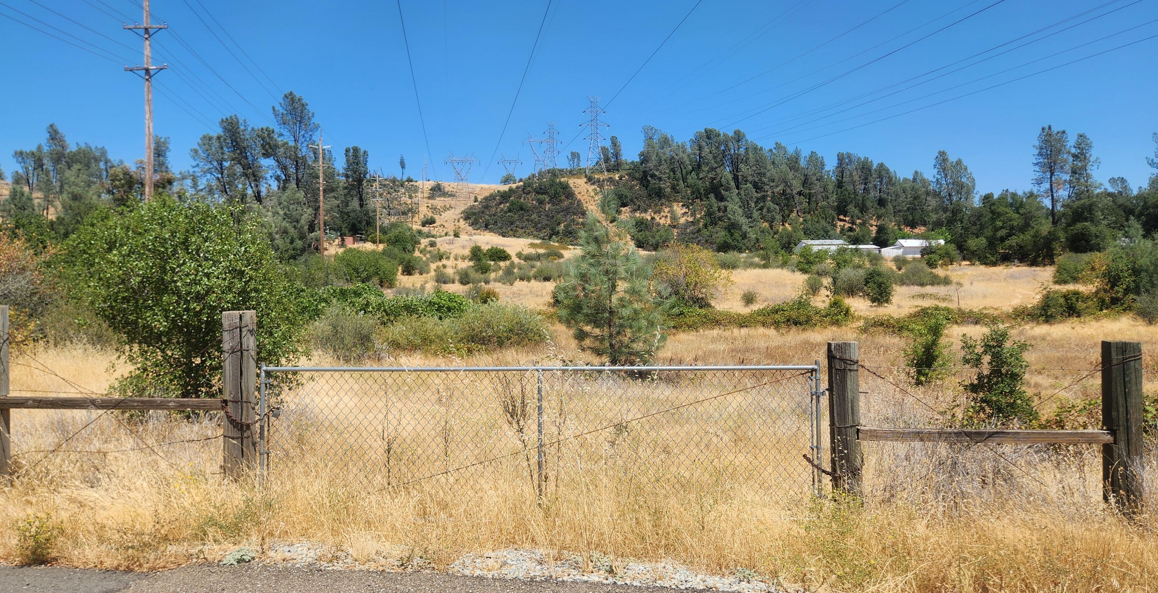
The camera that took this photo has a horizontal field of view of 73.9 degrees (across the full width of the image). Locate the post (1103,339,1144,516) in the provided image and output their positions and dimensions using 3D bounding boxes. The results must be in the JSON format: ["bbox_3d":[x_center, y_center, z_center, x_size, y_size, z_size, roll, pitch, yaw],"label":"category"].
[{"bbox_3d":[4.102,1.033,5.800,0.195,1.378,0.175,0,1,14],"label":"post"}]

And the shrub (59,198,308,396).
[{"bbox_3d":[-5.138,0.094,10.000,3.093,2.620,2.900,-1,1,0],"label":"shrub"}]

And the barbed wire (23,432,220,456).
[{"bbox_3d":[-3.510,1.127,5.850,1.840,0.188,0.050,-1,1,12],"label":"barbed wire"}]

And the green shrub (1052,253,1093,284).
[{"bbox_3d":[34.025,-1.932,53.000,2.784,2.165,2.600,-1,1,0],"label":"green shrub"}]

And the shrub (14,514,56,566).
[{"bbox_3d":[-3.142,1.405,4.450,0.235,0.293,0.220,-1,1,0],"label":"shrub"}]

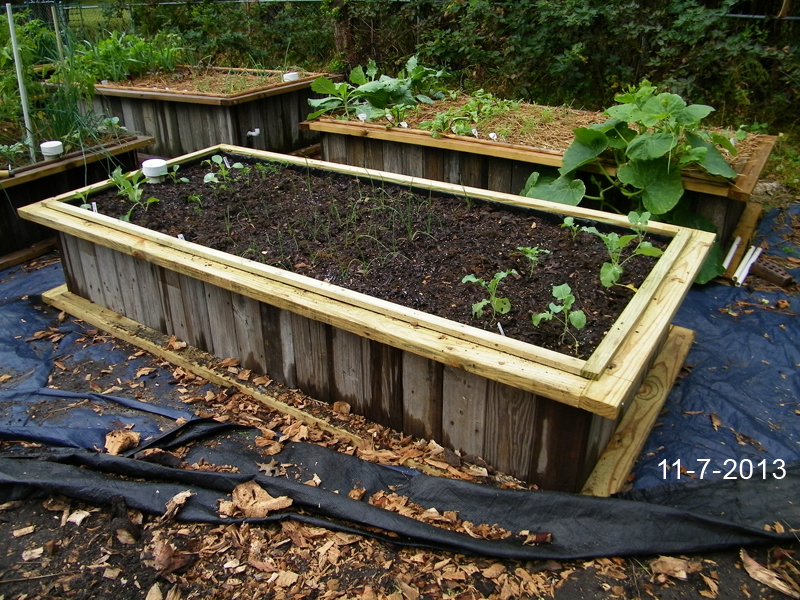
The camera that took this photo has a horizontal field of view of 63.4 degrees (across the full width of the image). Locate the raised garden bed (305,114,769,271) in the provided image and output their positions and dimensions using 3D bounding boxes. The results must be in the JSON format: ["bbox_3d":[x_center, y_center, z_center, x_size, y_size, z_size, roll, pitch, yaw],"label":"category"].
[{"bbox_3d":[0.776,-0.862,4.023,2.599,0.465,1.192,16,33,29],"label":"raised garden bed"}]

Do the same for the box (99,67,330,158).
[{"bbox_3d":[-1.780,-1.660,5.481,2.300,0.510,1.370,15,31,27],"label":"box"}]

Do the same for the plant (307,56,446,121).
[{"bbox_3d":[-0.150,-1.376,4.209,0.720,0.360,0.780,16,33,29],"label":"plant"}]

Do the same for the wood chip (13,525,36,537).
[{"bbox_3d":[-1.065,0.655,1.834,0.050,0.008,0.022,-14,31,-20],"label":"wood chip"}]

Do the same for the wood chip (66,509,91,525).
[{"bbox_3d":[-0.865,0.582,1.739,0.048,0.017,0.040,9,29,18],"label":"wood chip"}]

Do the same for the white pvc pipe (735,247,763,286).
[{"bbox_3d":[1.725,-0.177,3.210,0.070,0.035,0.473,19,34,32],"label":"white pvc pipe"}]

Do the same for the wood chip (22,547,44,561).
[{"bbox_3d":[-0.999,0.691,1.764,0.048,0.009,0.026,-17,33,-26],"label":"wood chip"}]

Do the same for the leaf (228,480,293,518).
[{"bbox_3d":[-0.400,0.572,1.856,0.180,0.040,0.115,0,28,1],"label":"leaf"}]

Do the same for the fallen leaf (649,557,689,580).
[{"bbox_3d":[0.690,0.687,1.656,0.090,0.025,0.055,0,28,1],"label":"fallen leaf"}]

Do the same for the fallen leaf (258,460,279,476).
[{"bbox_3d":[-0.411,0.523,2.008,0.067,0.012,0.062,0,28,1],"label":"fallen leaf"}]

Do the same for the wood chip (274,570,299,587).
[{"bbox_3d":[-0.287,0.703,1.638,0.049,0.012,0.041,12,30,21],"label":"wood chip"}]

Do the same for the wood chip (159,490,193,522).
[{"bbox_3d":[-0.601,0.550,1.751,0.036,0.025,0.112,15,31,28],"label":"wood chip"}]

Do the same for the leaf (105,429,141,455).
[{"bbox_3d":[-0.903,0.460,2.105,0.110,0.045,0.085,0,28,1],"label":"leaf"}]

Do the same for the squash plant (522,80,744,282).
[{"bbox_3d":[1.157,-0.600,3.154,0.870,0.780,0.700,16,33,29],"label":"squash plant"}]

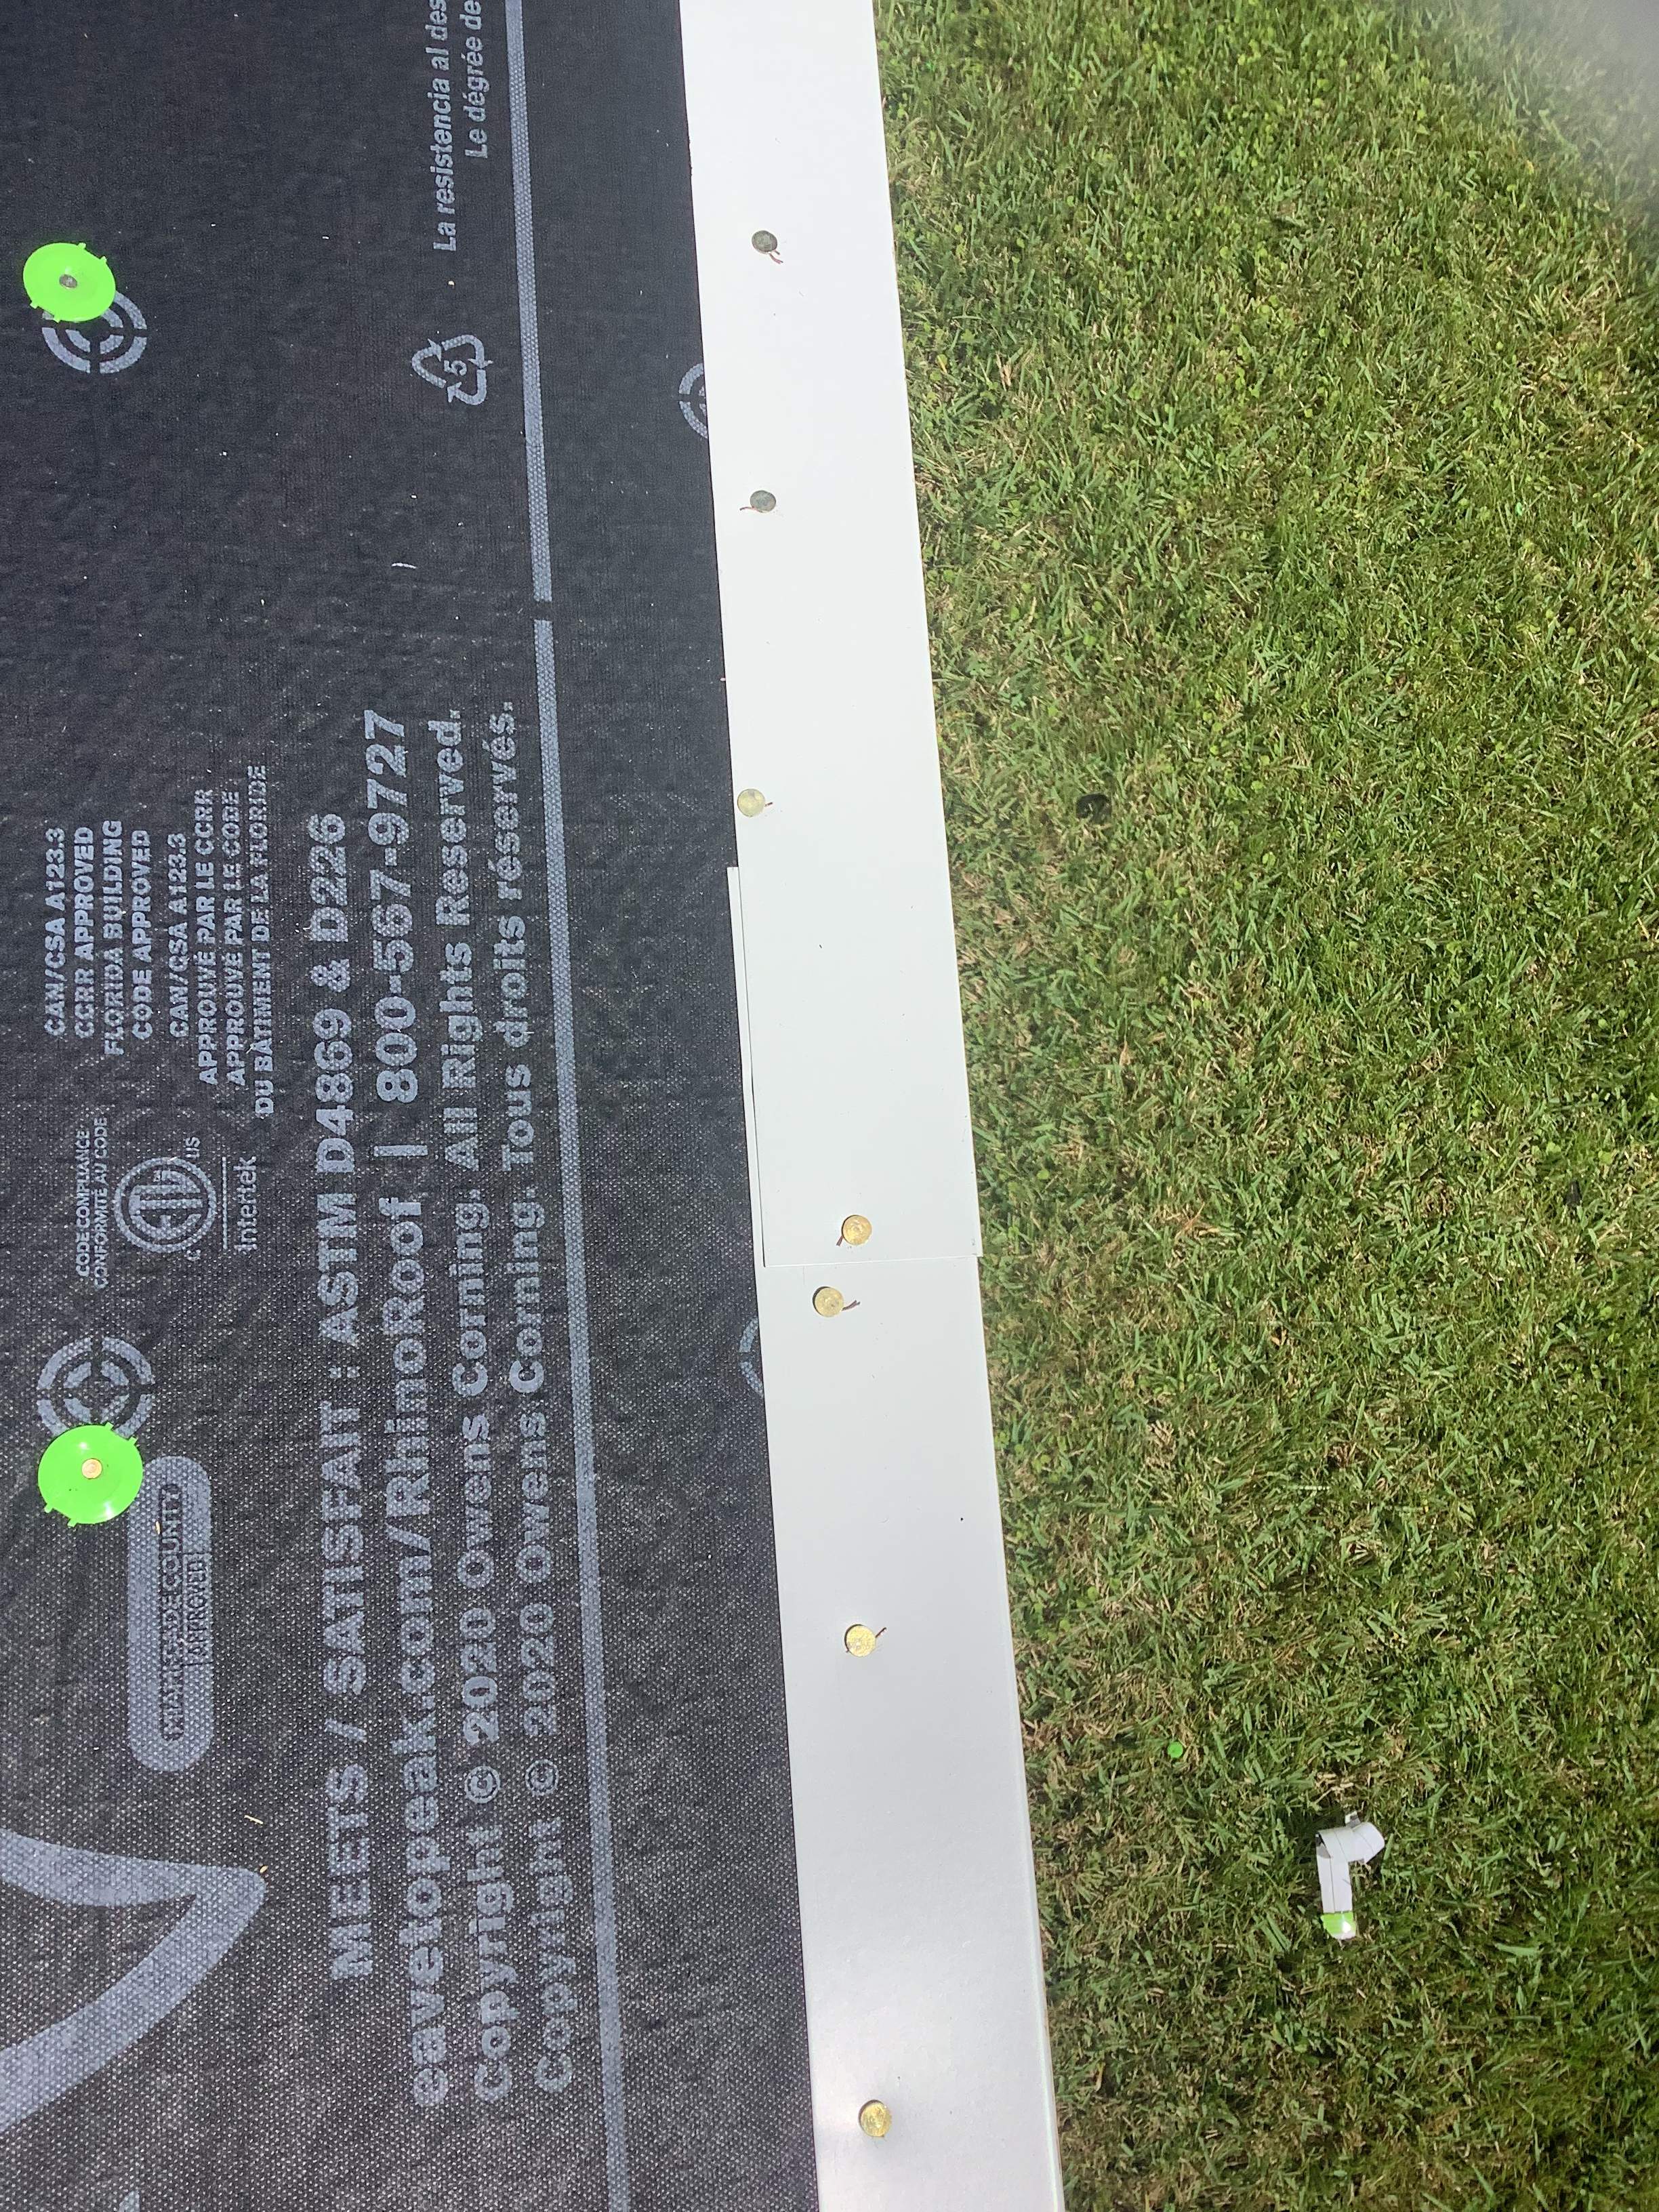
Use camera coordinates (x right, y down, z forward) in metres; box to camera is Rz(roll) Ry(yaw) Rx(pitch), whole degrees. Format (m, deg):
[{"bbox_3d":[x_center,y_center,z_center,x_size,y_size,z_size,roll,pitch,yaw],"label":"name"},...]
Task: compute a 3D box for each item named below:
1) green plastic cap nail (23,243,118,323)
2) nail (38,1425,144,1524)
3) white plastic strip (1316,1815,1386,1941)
[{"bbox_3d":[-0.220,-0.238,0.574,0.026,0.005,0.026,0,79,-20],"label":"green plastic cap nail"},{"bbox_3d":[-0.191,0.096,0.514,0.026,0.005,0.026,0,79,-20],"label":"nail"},{"bbox_3d":[0.827,1.213,3.122,0.115,0.050,0.182,-5,80,-2],"label":"white plastic strip"}]

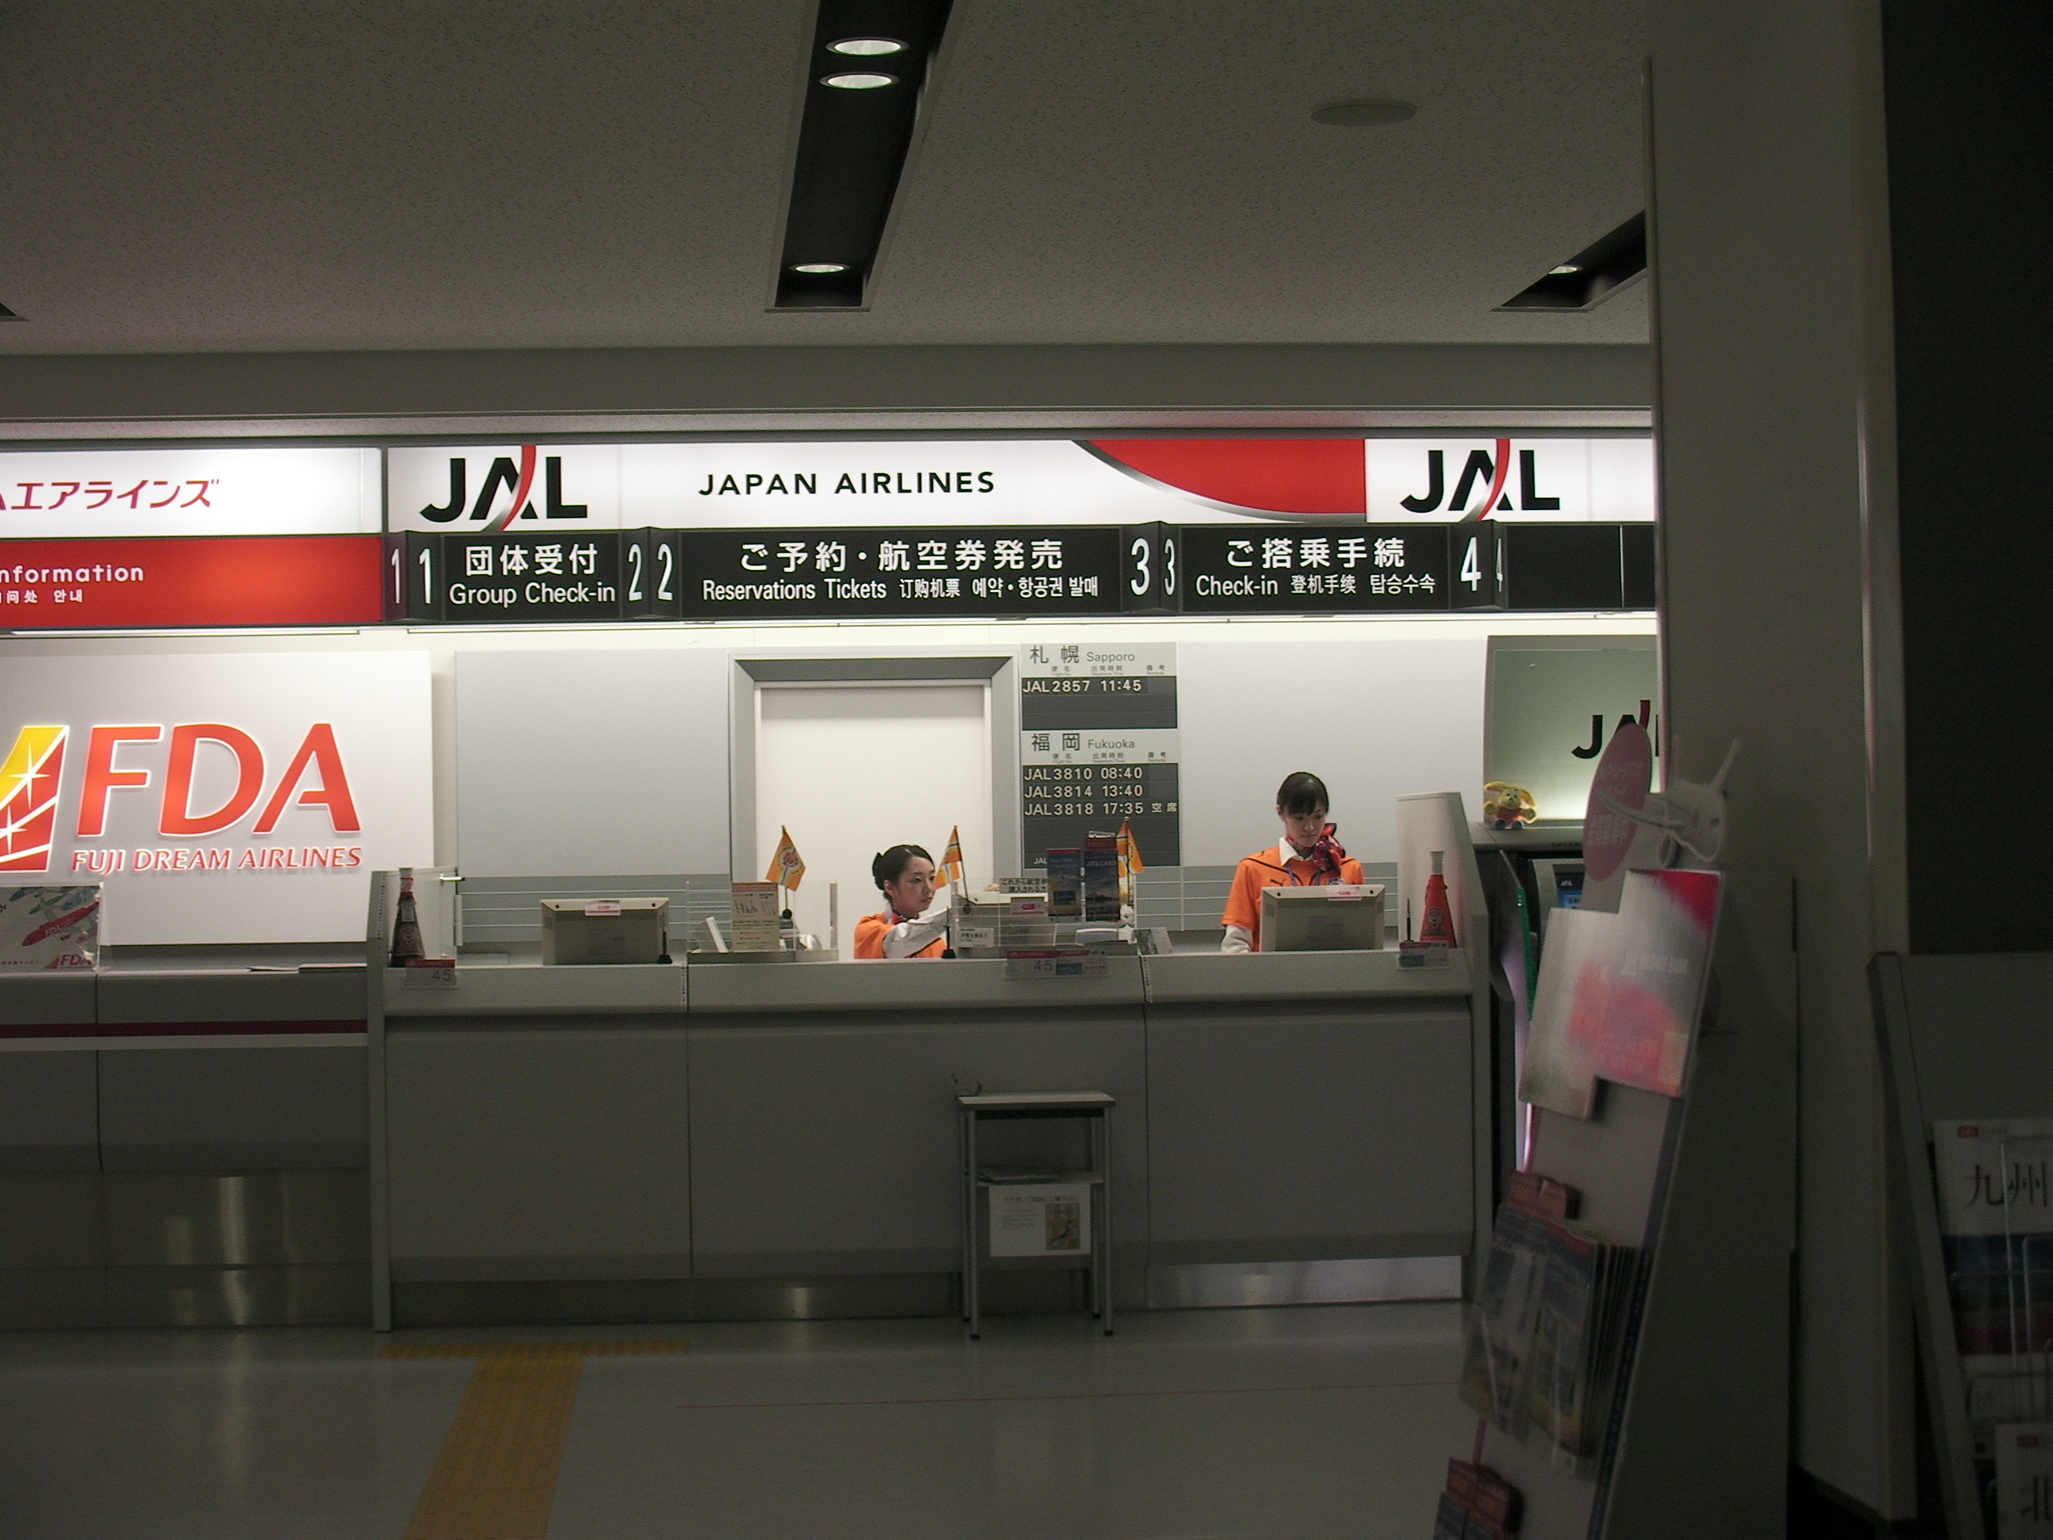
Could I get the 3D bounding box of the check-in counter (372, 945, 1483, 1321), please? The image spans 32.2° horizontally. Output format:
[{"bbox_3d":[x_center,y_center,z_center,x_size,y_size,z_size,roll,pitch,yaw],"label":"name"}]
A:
[{"bbox_3d":[-0.297,1.125,11.147,3.370,1.080,0.850,-1,-1,-5],"label":"check-in counter"}]

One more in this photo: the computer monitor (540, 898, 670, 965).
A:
[{"bbox_3d":[-1.329,0.575,11.220,0.405,0.340,0.180,-1,-1,-5],"label":"computer monitor"}]

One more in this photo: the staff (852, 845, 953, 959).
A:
[{"bbox_3d":[-0.388,0.960,11.753,0.380,1.426,0.410,-1,-1,36],"label":"staff"}]

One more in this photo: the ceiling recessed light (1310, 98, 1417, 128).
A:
[{"bbox_3d":[0.688,-1.342,7.280,0.215,0.020,0.215,-1,-1,-5],"label":"ceiling recessed light"}]

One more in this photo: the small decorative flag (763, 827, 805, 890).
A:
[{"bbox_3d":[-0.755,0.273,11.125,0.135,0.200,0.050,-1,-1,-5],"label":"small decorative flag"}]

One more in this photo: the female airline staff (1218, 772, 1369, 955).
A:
[{"bbox_3d":[0.916,0.830,11.873,0.460,1.644,0.340,-1,-1,-12],"label":"female airline staff"}]

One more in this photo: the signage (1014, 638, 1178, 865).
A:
[{"bbox_3d":[0.264,-0.053,13.029,0.585,0.831,0.070,-1,-1,-5],"label":"signage"}]

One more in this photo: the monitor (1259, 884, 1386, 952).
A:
[{"bbox_3d":[0.949,0.538,11.428,0.395,0.340,0.180,-1,-1,-5],"label":"monitor"}]

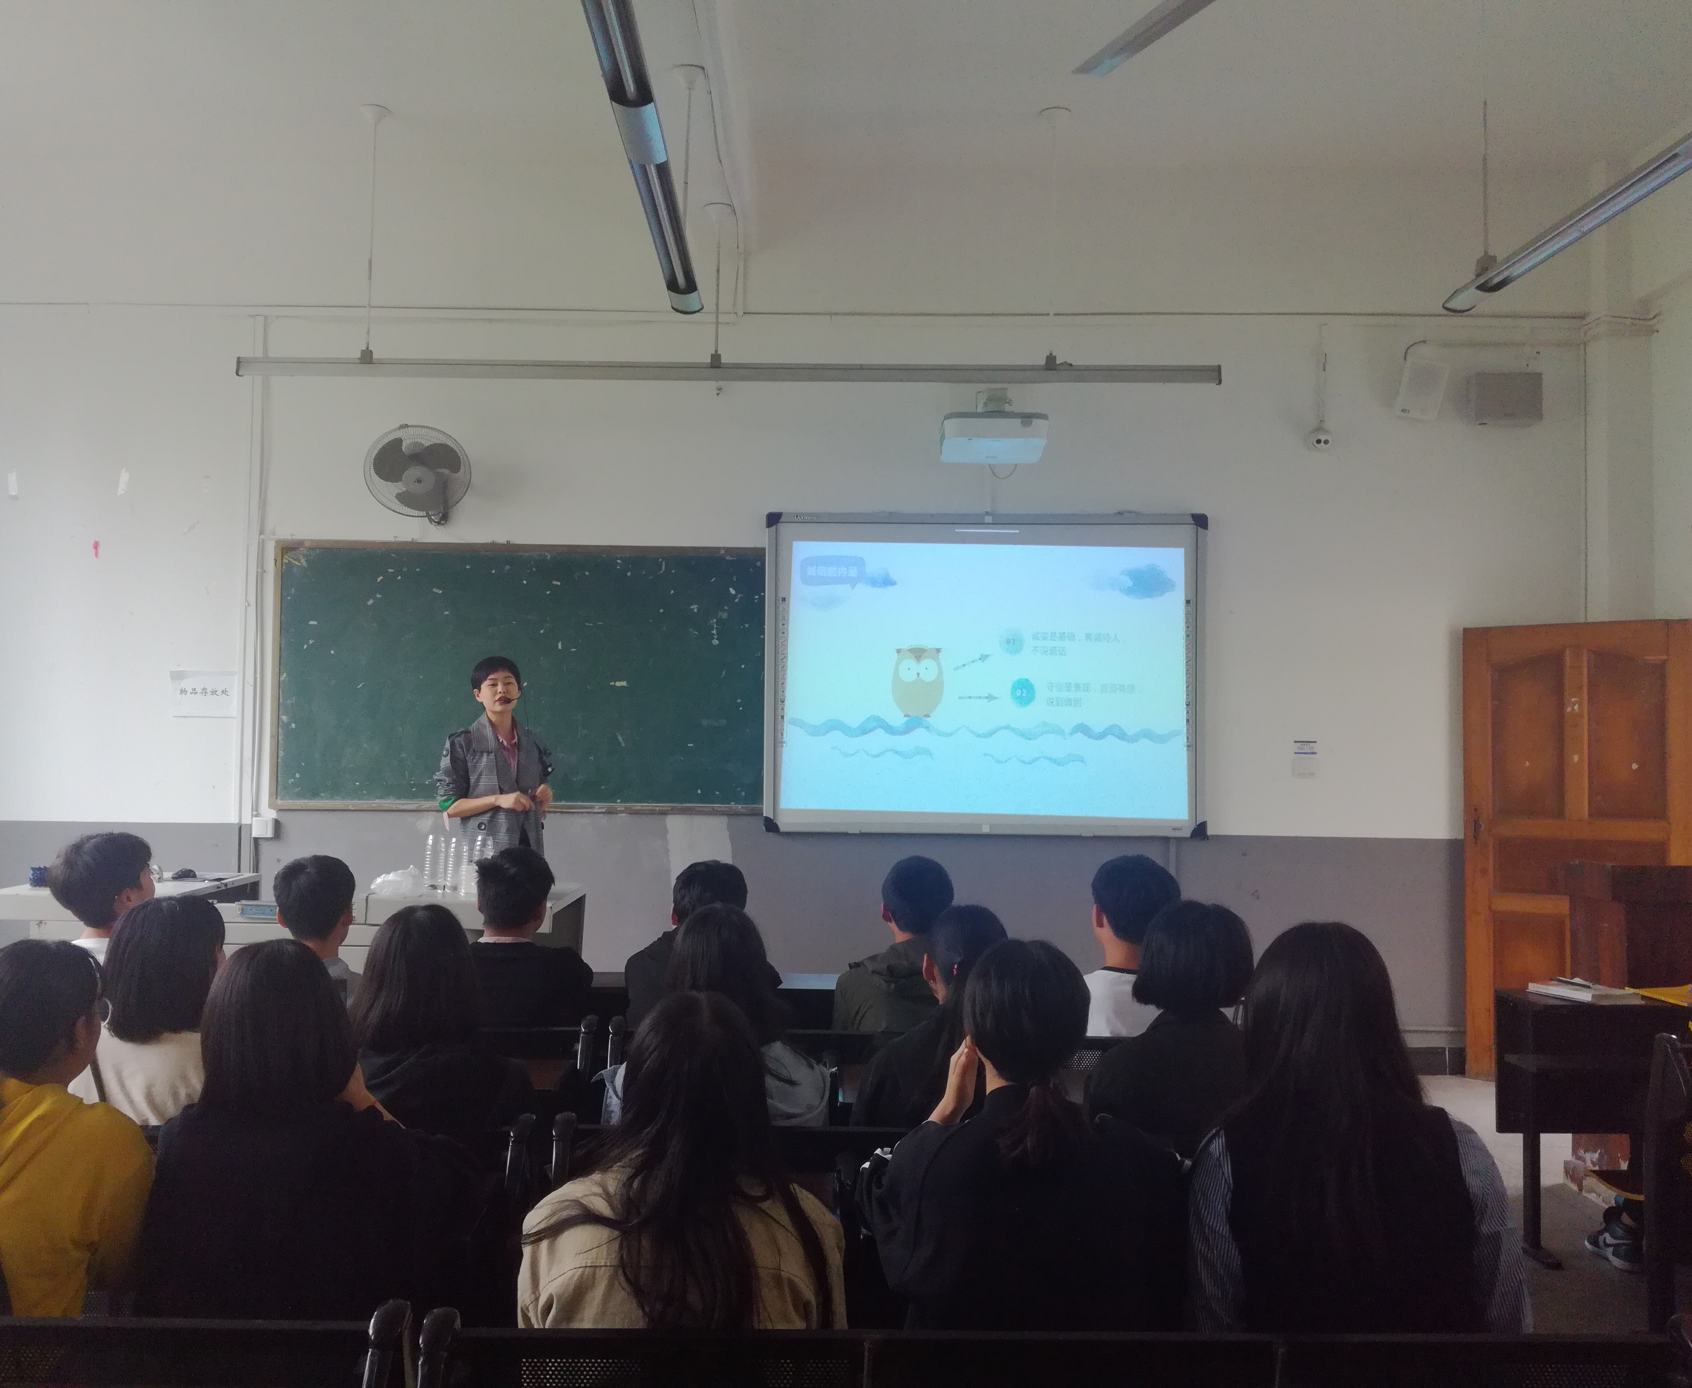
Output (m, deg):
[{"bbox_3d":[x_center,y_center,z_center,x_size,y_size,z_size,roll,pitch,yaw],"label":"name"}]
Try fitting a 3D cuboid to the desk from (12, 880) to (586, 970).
[{"bbox_3d":[-2.000,1.109,5.269,2.000,0.800,0.800,0,-2,0],"label":"desk"}]

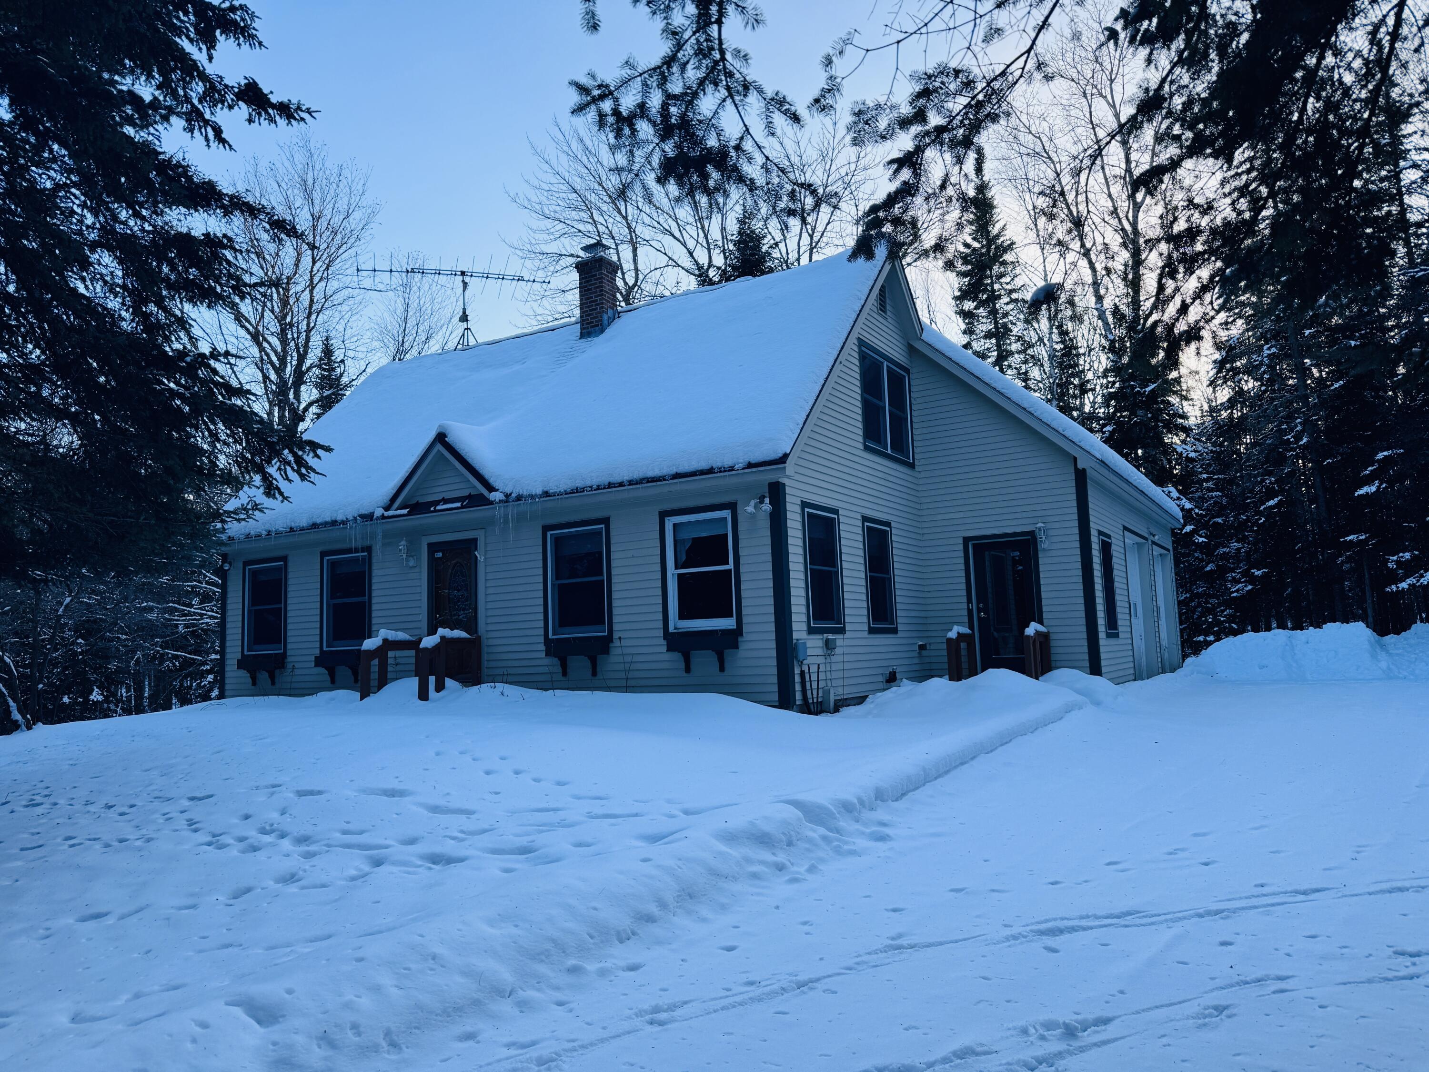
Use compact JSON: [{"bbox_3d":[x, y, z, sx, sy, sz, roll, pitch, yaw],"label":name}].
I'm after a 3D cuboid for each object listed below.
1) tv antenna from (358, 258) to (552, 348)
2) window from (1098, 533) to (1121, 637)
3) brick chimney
[{"bbox_3d":[-5.288,-4.555,20.283,3.800,1.732,2.450,0,-7,-18],"label":"tv antenna"},{"bbox_3d":[6.275,0.787,15.746,0.100,1.640,1.085,-6,-8,31],"label":"window"},{"bbox_3d":[-2.110,-4.476,17.998,0.600,1.848,0.500,-6,-8,31],"label":"brick chimney"}]

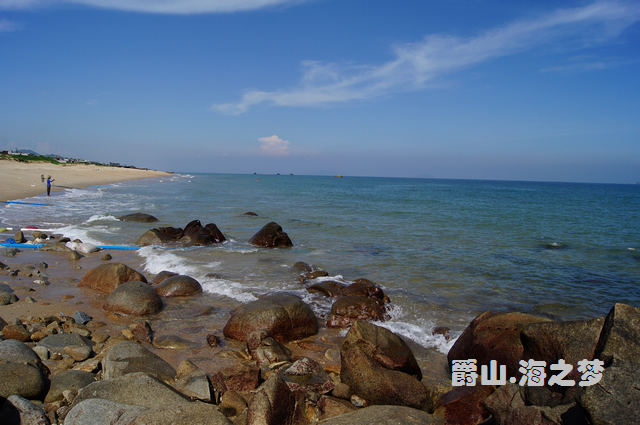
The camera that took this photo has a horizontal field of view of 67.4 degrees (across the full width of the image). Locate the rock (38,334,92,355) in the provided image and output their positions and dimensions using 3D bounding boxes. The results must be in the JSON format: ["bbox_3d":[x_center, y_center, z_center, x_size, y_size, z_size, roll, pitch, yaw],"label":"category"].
[{"bbox_3d":[-2.805,1.461,5.300,0.530,0.200,0.450,-1,5,-28],"label":"rock"}]

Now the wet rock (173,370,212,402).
[{"bbox_3d":[-1.131,1.548,4.288,0.340,0.198,0.289,0,5,-15],"label":"wet rock"}]

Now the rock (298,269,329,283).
[{"bbox_3d":[-0.134,1.350,10.110,0.633,0.256,0.500,1,4,-1],"label":"rock"}]

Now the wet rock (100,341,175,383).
[{"bbox_3d":[-1.866,1.498,4.925,0.760,0.364,0.600,0,5,-21],"label":"wet rock"}]

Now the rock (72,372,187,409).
[{"bbox_3d":[-1.688,1.578,4.268,1.051,0.315,0.650,0,5,-22],"label":"rock"}]

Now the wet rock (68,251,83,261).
[{"bbox_3d":[-5.709,1.009,11.191,0.327,0.222,0.280,-1,5,-27],"label":"wet rock"}]

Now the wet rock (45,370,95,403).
[{"bbox_3d":[-2.236,1.523,4.274,0.446,0.235,0.420,-1,5,-28],"label":"wet rock"}]

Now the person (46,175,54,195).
[{"bbox_3d":[-21.229,-2.085,37.807,0.600,1.679,0.500,-2,6,-41],"label":"person"}]

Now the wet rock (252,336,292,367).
[{"bbox_3d":[-0.532,1.576,5.521,0.436,0.263,0.349,1,4,-6],"label":"wet rock"}]

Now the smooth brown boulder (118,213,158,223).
[{"bbox_3d":[-7.711,0.222,20.400,1.520,0.400,1.100,0,5,-21],"label":"smooth brown boulder"}]

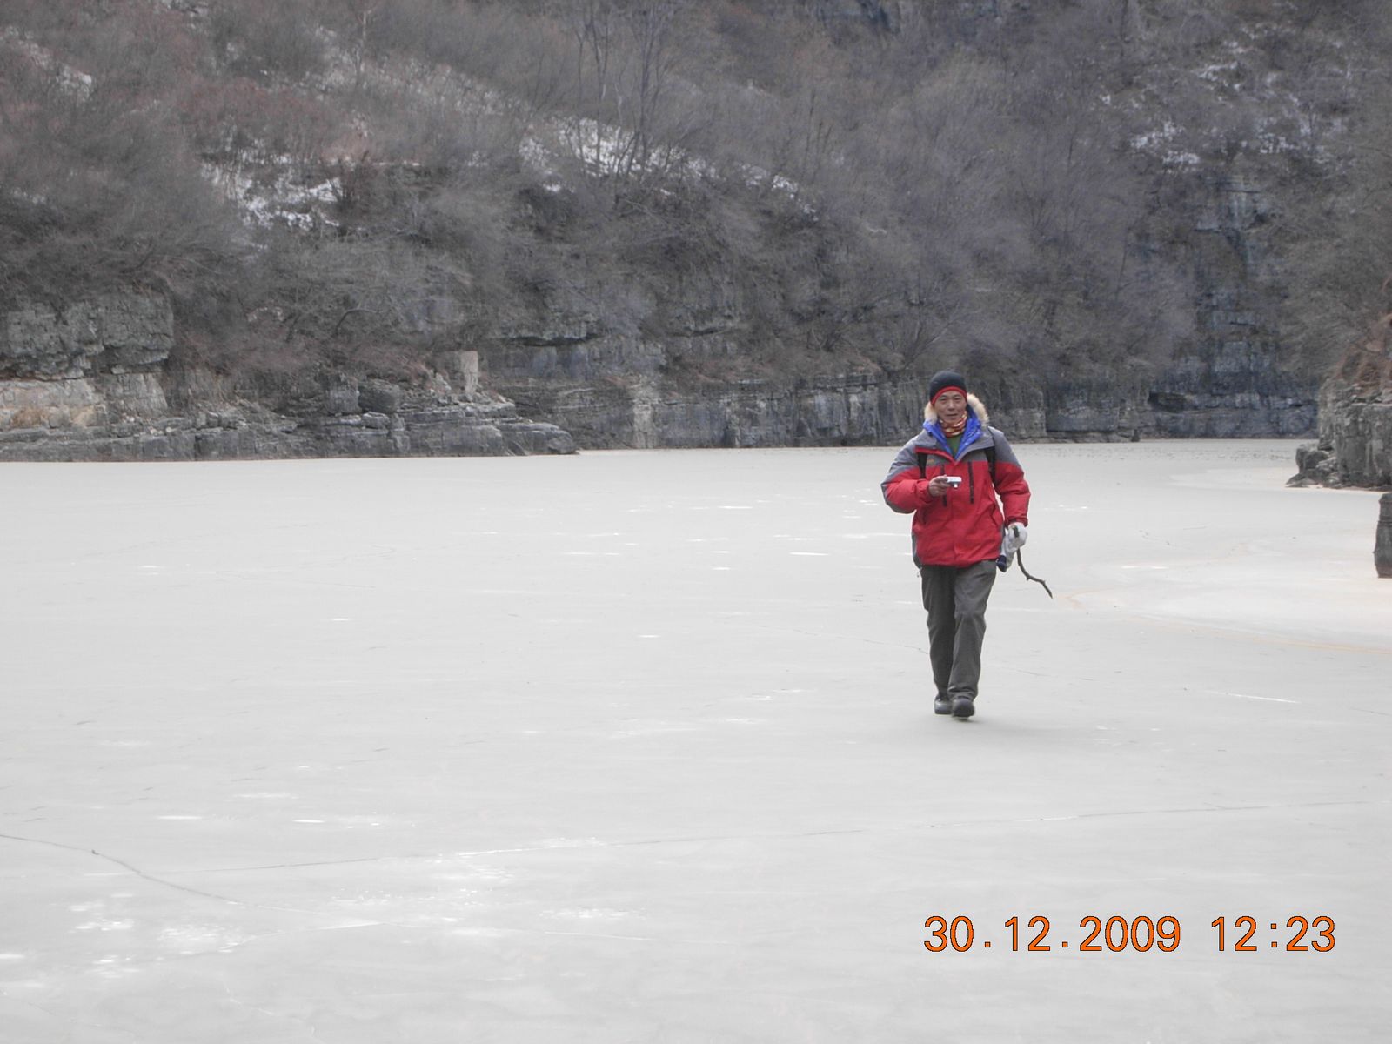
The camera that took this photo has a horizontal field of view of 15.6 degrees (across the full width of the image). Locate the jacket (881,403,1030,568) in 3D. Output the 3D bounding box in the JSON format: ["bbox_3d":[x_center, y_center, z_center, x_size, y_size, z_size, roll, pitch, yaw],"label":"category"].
[{"bbox_3d":[1.293,-0.181,25.200,0.740,0.820,0.440,0,1,6],"label":"jacket"}]

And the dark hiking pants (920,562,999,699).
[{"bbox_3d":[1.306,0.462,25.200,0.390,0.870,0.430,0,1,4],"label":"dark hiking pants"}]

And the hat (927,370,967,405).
[{"bbox_3d":[1.252,-0.669,25.250,0.200,0.180,0.230,0,1,3],"label":"hat"}]

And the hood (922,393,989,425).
[{"bbox_3d":[1.299,-0.557,25.320,0.330,0.190,0.250,0,1,5],"label":"hood"}]

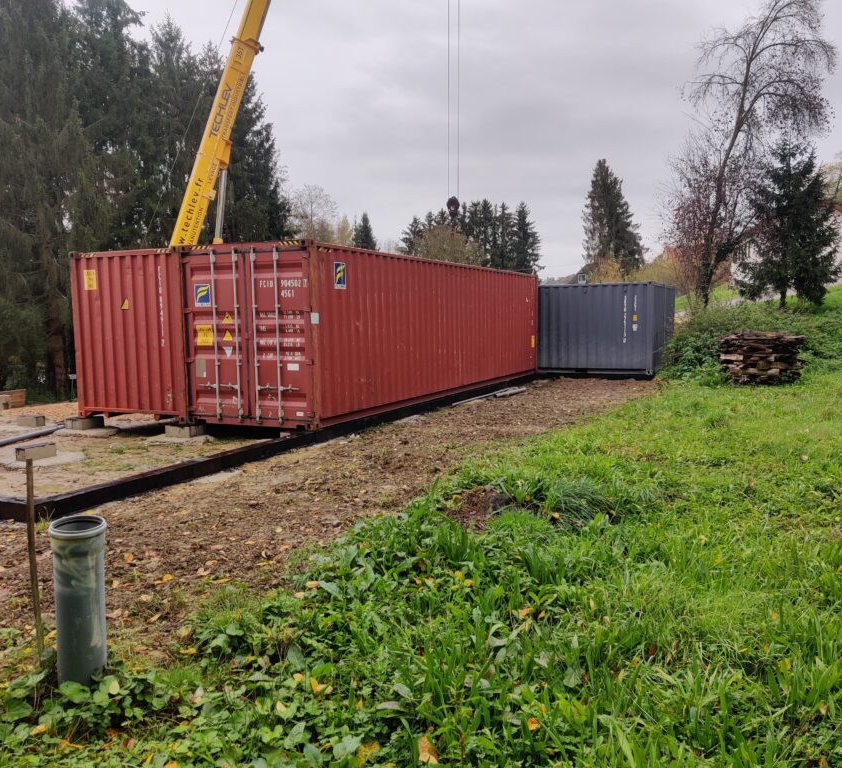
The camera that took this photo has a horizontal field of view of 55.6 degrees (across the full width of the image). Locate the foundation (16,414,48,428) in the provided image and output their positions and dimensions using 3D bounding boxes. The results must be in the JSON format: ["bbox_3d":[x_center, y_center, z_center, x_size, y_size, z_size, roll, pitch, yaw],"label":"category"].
[{"bbox_3d":[-7.061,0.678,14.497,0.470,0.175,0.190,2,5,24],"label":"foundation"}]

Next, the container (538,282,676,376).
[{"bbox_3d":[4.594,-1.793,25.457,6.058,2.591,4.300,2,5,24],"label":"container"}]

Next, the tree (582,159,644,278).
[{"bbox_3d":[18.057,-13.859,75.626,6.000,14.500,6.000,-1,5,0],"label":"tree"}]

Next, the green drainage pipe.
[{"bbox_3d":[-1.735,1.111,4.085,0.292,0.799,0.292,-1,5,0],"label":"green drainage pipe"}]

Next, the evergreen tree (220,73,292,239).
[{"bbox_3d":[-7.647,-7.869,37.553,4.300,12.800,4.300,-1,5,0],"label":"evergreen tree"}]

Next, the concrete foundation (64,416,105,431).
[{"bbox_3d":[-5.952,0.696,14.155,0.440,0.175,0.460,2,5,24],"label":"concrete foundation"}]

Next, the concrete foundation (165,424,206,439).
[{"bbox_3d":[-3.866,0.768,13.143,0.510,0.180,0.390,2,5,24],"label":"concrete foundation"}]

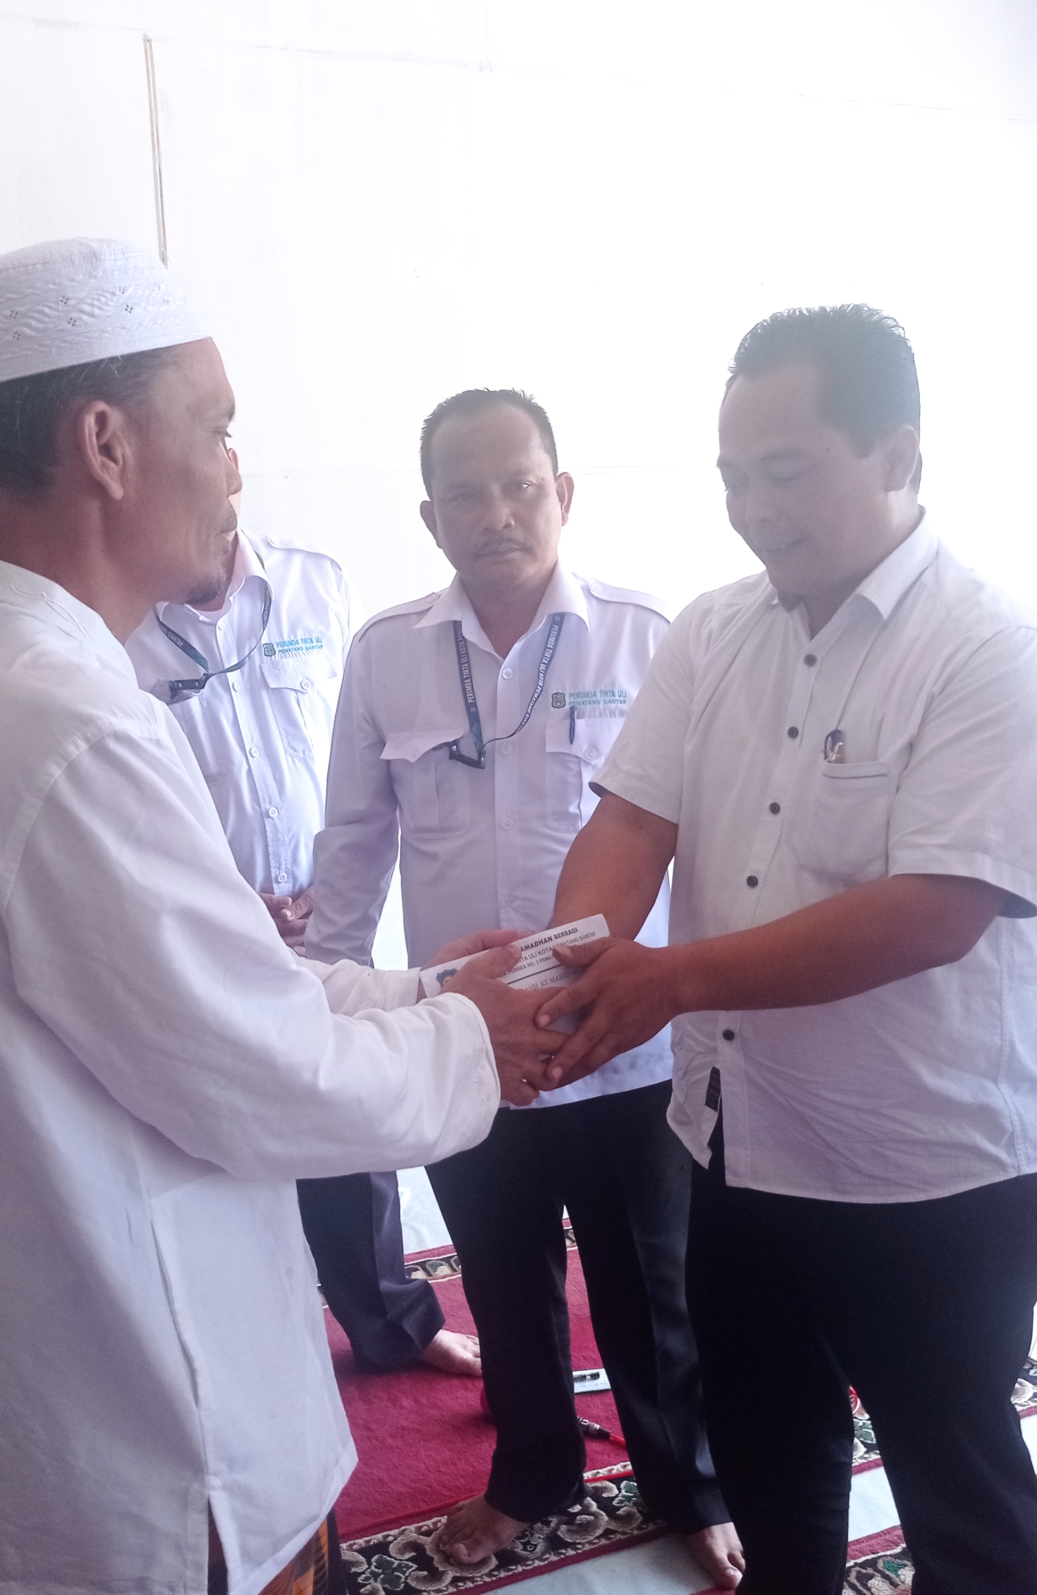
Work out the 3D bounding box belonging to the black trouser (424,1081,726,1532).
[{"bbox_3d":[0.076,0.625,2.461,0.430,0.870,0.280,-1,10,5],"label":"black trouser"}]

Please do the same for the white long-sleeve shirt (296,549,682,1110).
[{"bbox_3d":[-0.010,0.046,2.380,0.520,0.730,0.290,-1,10,5],"label":"white long-sleeve shirt"}]

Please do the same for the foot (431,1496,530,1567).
[{"bbox_3d":[-0.024,1.026,2.568,0.095,0.090,0.245,6,13,37],"label":"foot"}]

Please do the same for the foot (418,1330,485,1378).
[{"bbox_3d":[-0.141,0.943,3.061,0.245,0.090,0.095,5,12,34],"label":"foot"}]

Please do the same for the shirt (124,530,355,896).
[{"bbox_3d":[-0.461,-0.062,2.780,0.490,0.710,0.290,-8,12,-30],"label":"shirt"}]

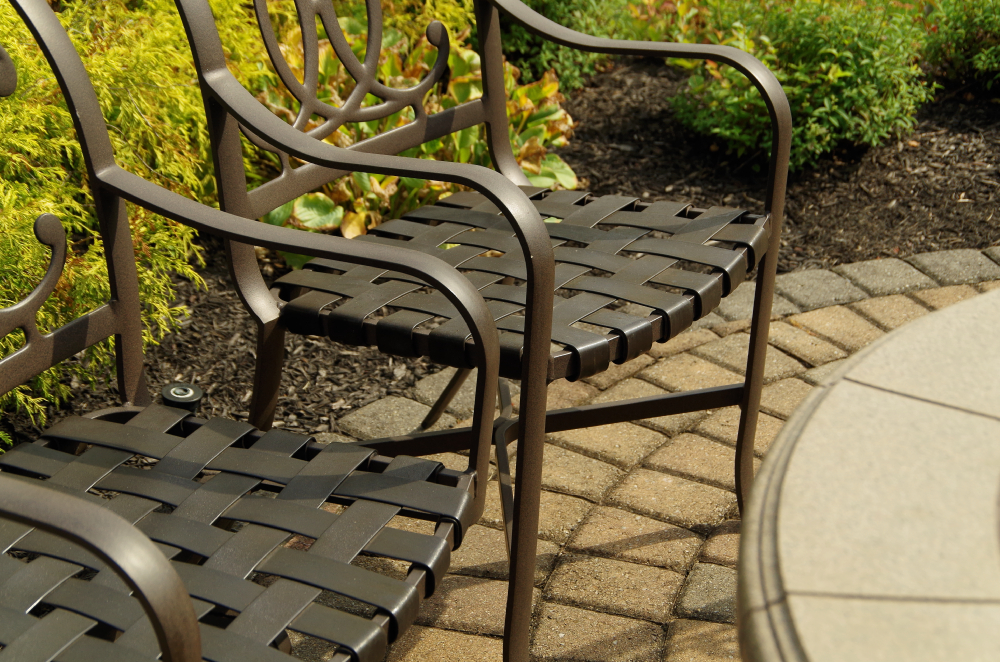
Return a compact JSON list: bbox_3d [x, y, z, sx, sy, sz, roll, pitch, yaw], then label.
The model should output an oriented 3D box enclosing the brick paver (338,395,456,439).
[{"bbox_3d":[-0.174,0.181,3.392,0.155,0.060,0.141,20,30,35],"label":"brick paver"}]

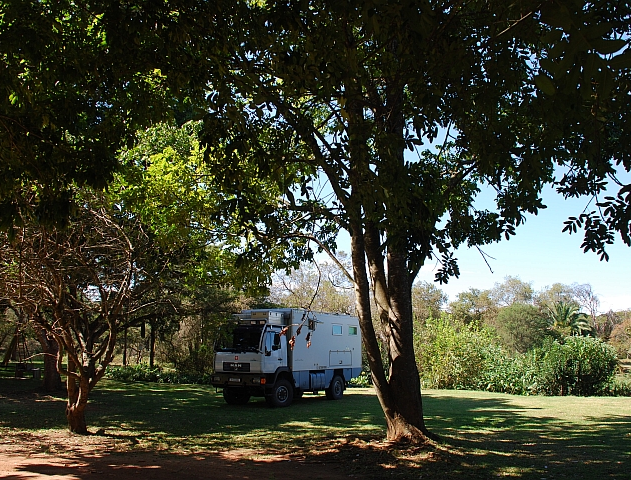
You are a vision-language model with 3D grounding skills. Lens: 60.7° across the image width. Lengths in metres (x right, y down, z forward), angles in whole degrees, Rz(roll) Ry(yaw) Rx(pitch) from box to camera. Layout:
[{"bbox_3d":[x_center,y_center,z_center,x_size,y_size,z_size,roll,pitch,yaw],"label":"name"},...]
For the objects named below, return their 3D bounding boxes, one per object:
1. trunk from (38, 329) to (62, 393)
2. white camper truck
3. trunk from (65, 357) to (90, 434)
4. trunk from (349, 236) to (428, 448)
[{"bbox_3d":[-13.934,6.257,28.216,1.100,3.200,1.100,6,-13,-25],"label":"trunk"},{"bbox_3d":[-0.848,4.723,21.812,2.399,3.457,7.116,-8,-14,32],"label":"white camper truck"},{"bbox_3d":[-5.658,3.667,12.805,0.520,1.753,0.520,5,-13,-23],"label":"trunk"},{"bbox_3d":[1.657,2.034,12.087,1.680,4.615,1.100,0,-12,0],"label":"trunk"}]

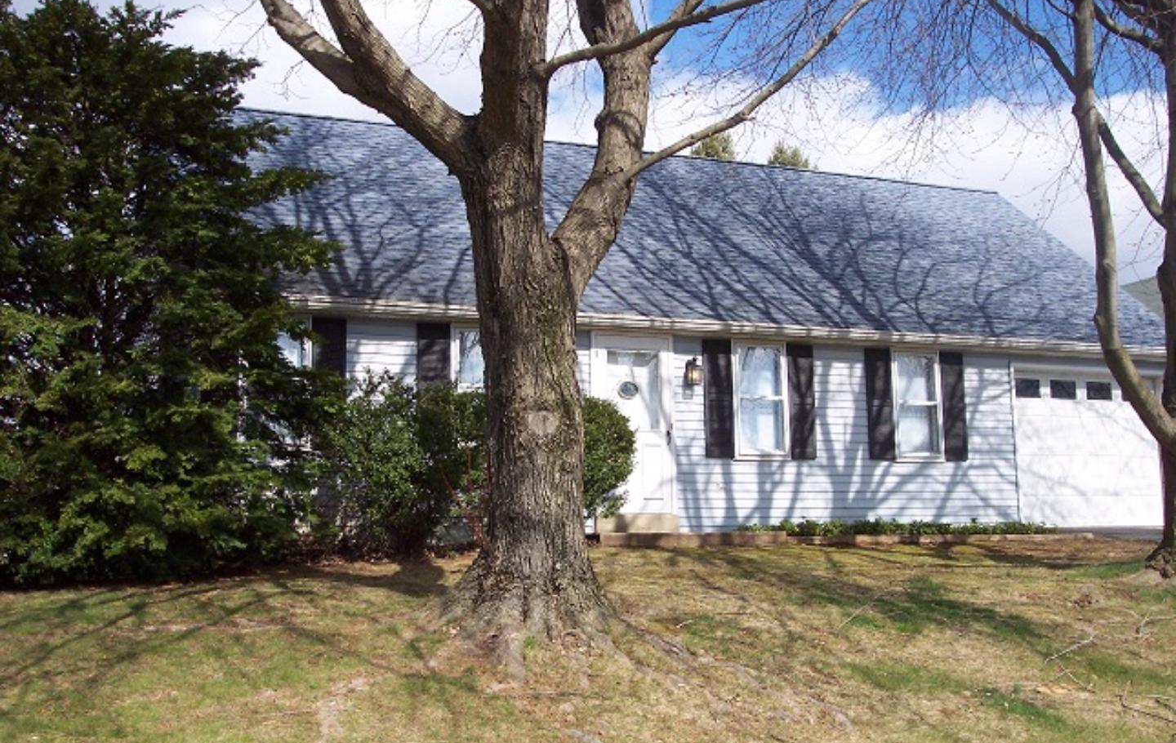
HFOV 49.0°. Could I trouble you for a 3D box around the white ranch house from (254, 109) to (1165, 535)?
[{"bbox_3d":[0.385,-0.454,18.698,14.239,5.745,7.777,2,-9,-22],"label":"white ranch house"}]

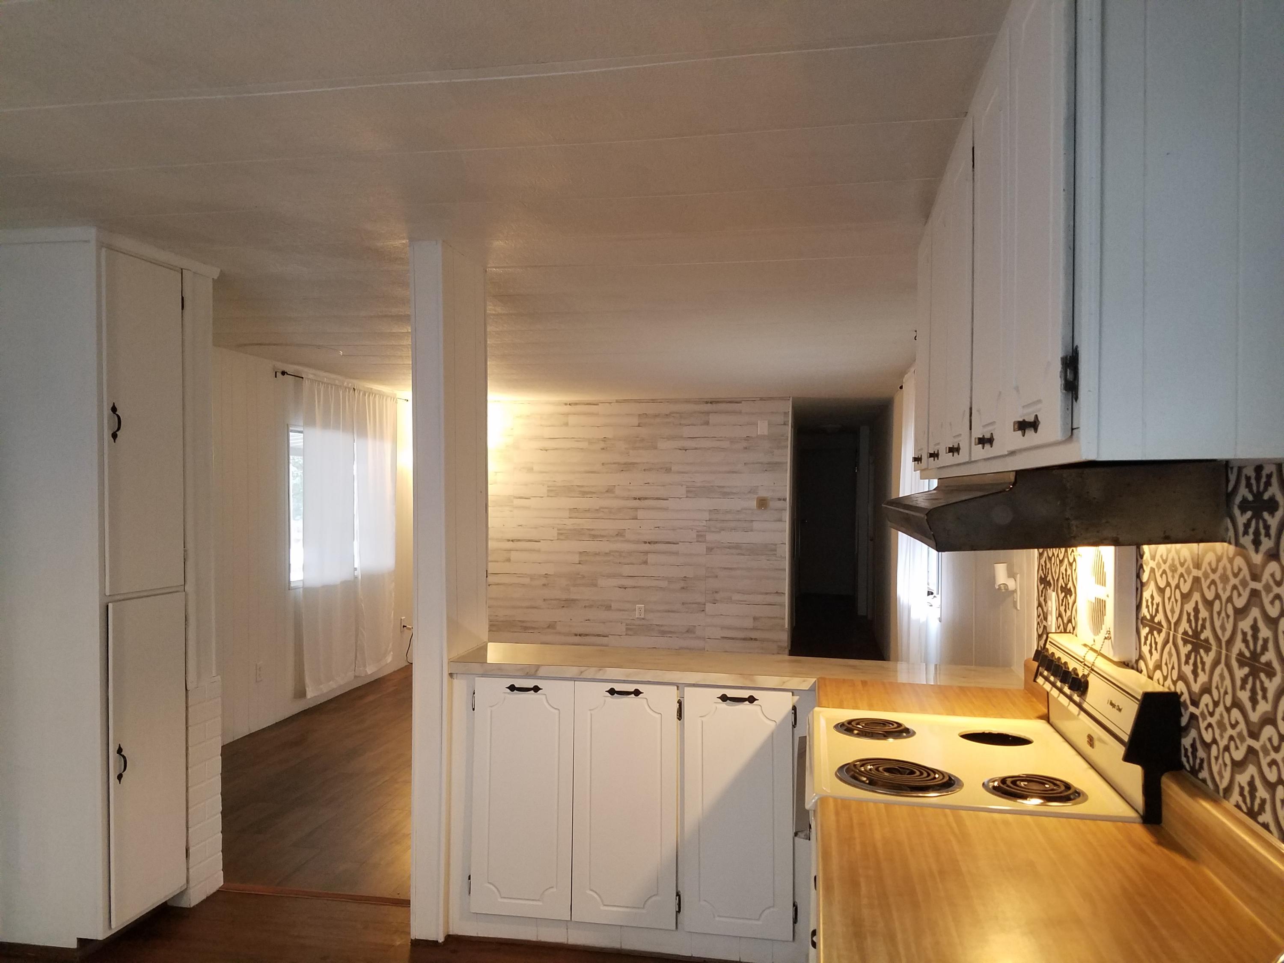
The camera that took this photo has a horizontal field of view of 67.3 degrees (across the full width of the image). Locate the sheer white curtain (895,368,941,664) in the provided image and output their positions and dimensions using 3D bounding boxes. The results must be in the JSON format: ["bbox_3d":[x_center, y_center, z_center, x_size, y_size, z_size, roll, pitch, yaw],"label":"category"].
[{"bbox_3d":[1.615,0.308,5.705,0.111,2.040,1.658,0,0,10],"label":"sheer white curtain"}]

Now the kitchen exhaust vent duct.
[{"bbox_3d":[0.810,0.049,2.131,0.472,0.143,1.085,0,0,10],"label":"kitchen exhaust vent duct"}]

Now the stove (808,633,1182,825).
[{"bbox_3d":[0.712,0.953,2.209,0.688,1.131,0.764,0,0,10],"label":"stove"}]

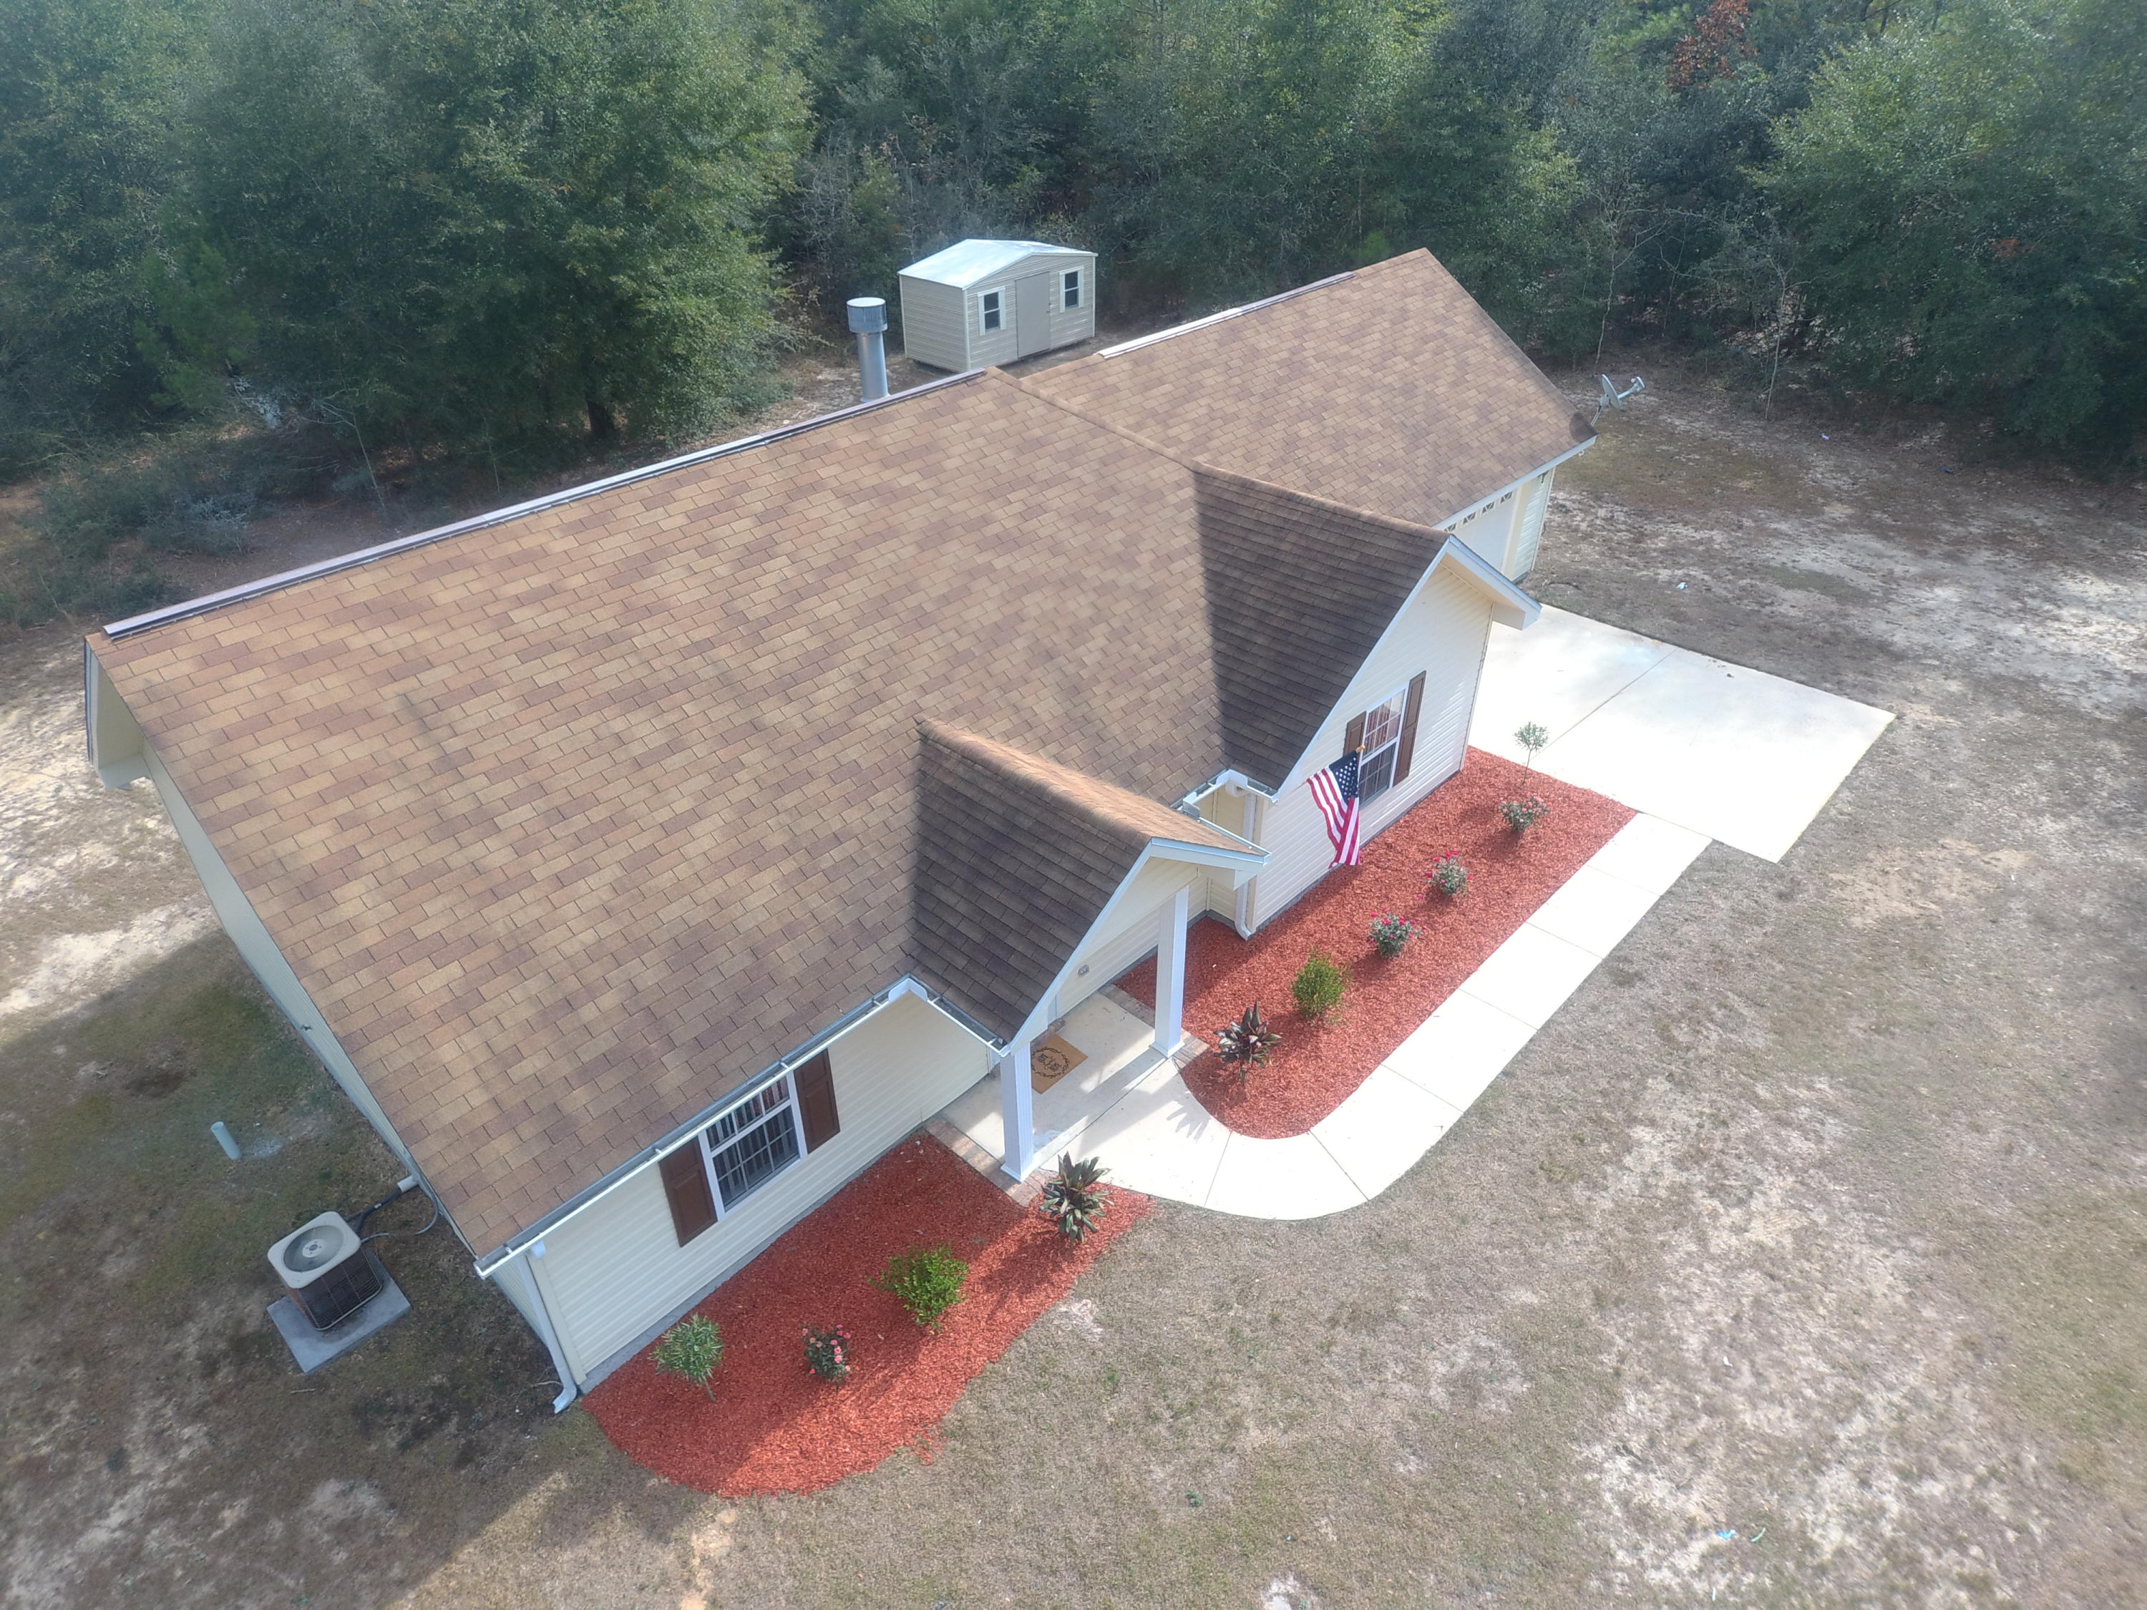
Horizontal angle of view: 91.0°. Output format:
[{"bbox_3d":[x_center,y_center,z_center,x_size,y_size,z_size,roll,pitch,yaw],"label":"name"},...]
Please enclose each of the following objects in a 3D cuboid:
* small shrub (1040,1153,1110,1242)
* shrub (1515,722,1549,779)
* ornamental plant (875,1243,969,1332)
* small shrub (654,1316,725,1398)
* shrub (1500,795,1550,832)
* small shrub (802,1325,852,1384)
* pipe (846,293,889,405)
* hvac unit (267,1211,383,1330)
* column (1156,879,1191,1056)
[{"bbox_3d":[0.009,3.582,9.568,0.659,0.927,0.659,-2,36,1],"label":"small shrub"},{"bbox_3d":[6.481,-0.721,15.055,0.433,1.030,0.433,-31,44,-33],"label":"shrub"},{"bbox_3d":[-1.311,4.202,9.219,0.762,0.577,0.762,-2,36,1],"label":"ornamental plant"},{"bbox_3d":[-3.006,4.521,8.447,0.546,1.030,0.546,-31,44,-33],"label":"small shrub"},{"bbox_3d":[6.133,0.134,14.343,0.597,0.536,0.597,-31,44,-33],"label":"shrub"},{"bbox_3d":[-2.032,4.544,8.738,0.422,0.587,0.422,-2,36,1],"label":"small shrub"},{"bbox_3d":[-2.240,-4.990,11.650,0.410,1.150,0.410,-31,44,-33],"label":"pipe"},{"bbox_3d":[-6.703,4.176,9.488,0.592,0.592,0.592,-31,44,-33],"label":"hvac unit"},{"bbox_3d":[0.990,1.719,10.934,0.258,2.215,0.258,-31,44,-33],"label":"column"}]

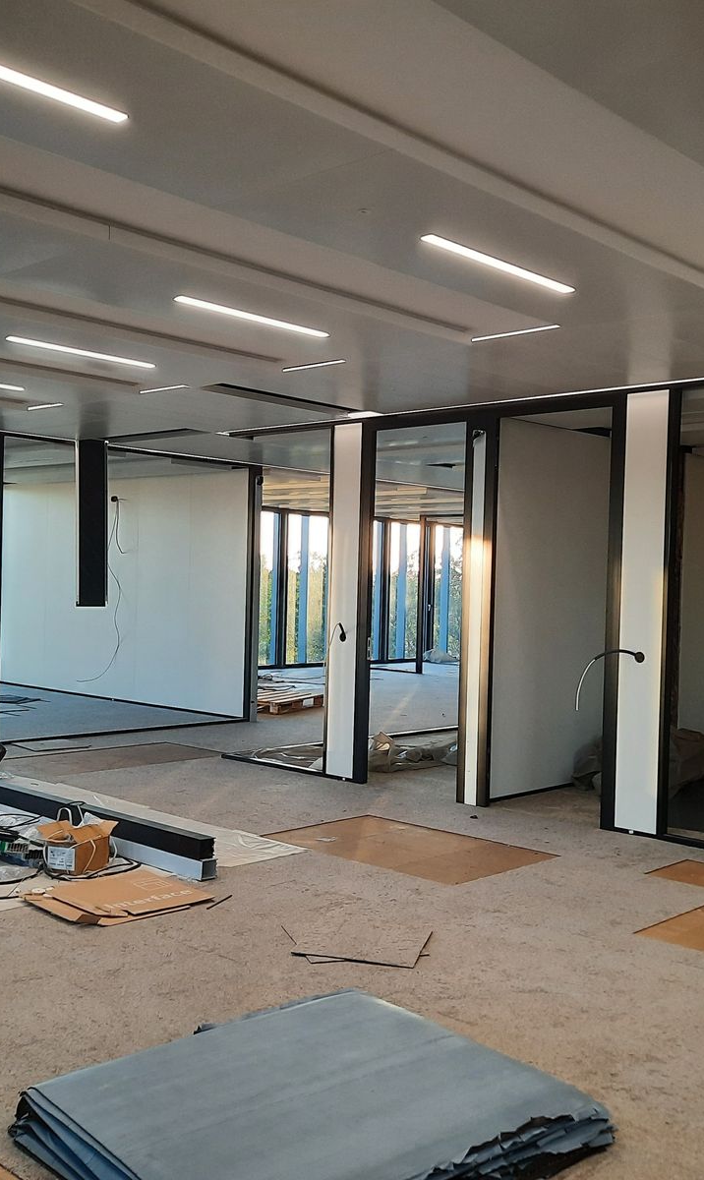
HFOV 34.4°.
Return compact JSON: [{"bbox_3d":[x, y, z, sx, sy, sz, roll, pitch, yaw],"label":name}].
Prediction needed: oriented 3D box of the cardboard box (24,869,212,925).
[{"bbox_3d":[-1.104,1.442,5.388,0.680,0.060,0.660,2,0,43],"label":"cardboard box"}]

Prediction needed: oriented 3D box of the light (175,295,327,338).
[{"bbox_3d":[-0.486,-1.367,5.701,0.065,0.040,0.980,2,0,43],"label":"light"}]

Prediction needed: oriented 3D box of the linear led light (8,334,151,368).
[{"bbox_3d":[-1.585,-1.411,6.747,0.070,0.040,1.010,2,0,43],"label":"linear led light"}]

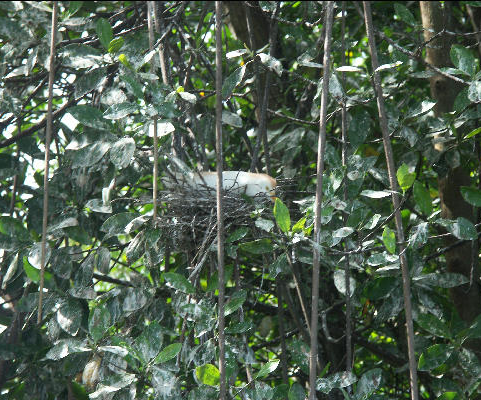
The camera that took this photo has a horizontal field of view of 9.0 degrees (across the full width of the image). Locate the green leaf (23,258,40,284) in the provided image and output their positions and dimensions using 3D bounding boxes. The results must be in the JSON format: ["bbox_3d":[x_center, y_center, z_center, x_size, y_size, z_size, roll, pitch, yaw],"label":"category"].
[{"bbox_3d":[-0.696,0.239,10.300,0.053,0.115,0.022,-32,-11,-26],"label":"green leaf"}]

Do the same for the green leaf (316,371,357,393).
[{"bbox_3d":[0.313,0.594,10.000,0.135,0.055,0.022,-22,-27,-9],"label":"green leaf"}]

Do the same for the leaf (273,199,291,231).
[{"bbox_3d":[0.129,0.048,9.550,0.047,0.108,0.025,-17,-6,-2],"label":"leaf"}]

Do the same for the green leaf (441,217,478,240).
[{"bbox_3d":[0.723,0.097,10.100,0.137,0.066,0.022,26,-27,8],"label":"green leaf"}]

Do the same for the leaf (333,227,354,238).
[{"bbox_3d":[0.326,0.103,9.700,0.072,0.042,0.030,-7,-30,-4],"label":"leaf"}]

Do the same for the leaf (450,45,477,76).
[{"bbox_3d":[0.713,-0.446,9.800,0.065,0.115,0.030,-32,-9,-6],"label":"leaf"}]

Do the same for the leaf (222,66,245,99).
[{"bbox_3d":[-0.023,-0.383,10.000,0.051,0.130,0.022,26,-10,26],"label":"leaf"}]

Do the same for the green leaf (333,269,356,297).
[{"bbox_3d":[0.331,0.263,9.750,0.062,0.092,0.025,-26,-9,-5],"label":"green leaf"}]

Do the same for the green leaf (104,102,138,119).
[{"bbox_3d":[-0.360,-0.267,9.200,0.111,0.056,0.030,-14,-40,0],"label":"green leaf"}]

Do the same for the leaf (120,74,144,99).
[{"bbox_3d":[-0.354,-0.372,10.100,0.050,0.109,0.022,-39,-12,-30],"label":"leaf"}]

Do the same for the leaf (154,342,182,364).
[{"bbox_3d":[-0.226,0.481,9.600,0.100,0.048,0.025,-34,-14,-10],"label":"leaf"}]

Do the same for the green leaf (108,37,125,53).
[{"bbox_3d":[-0.380,-0.477,9.400,0.061,0.034,0.020,-42,-20,0],"label":"green leaf"}]

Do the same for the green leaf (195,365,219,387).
[{"bbox_3d":[-0.098,0.527,9.200,0.081,0.066,0.025,8,-15,0],"label":"green leaf"}]

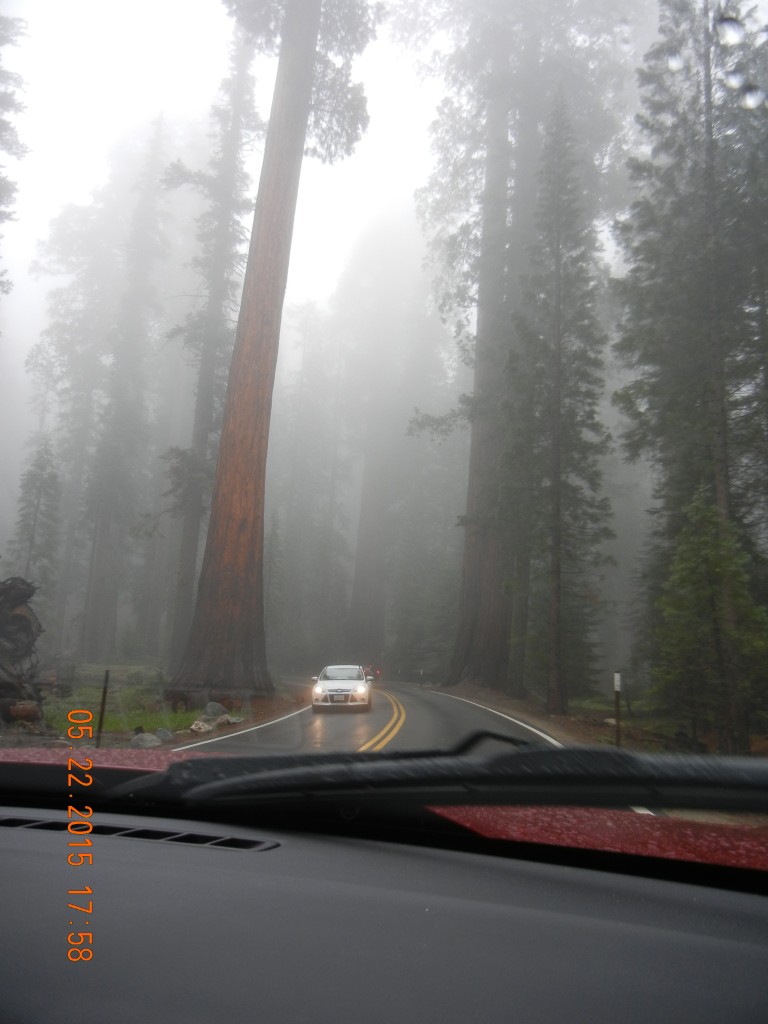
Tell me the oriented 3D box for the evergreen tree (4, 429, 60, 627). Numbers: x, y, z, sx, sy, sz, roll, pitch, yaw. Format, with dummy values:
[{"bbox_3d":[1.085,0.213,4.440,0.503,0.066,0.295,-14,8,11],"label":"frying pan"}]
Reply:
[{"bbox_3d":[-27.088,2.112,67.292,4.500,16.900,4.500,3,-11,0],"label":"evergreen tree"}]

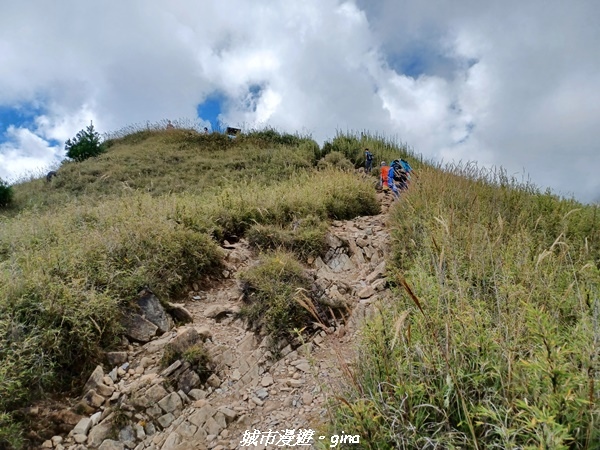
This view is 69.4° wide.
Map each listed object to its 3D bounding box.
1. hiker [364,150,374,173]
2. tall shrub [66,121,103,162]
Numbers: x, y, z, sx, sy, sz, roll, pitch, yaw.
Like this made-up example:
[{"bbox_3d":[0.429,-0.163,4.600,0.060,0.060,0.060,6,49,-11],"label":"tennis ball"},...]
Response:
[{"bbox_3d":[4.591,-4.190,28.500,0.550,1.680,0.480,5,-9,-36],"label":"hiker"},{"bbox_3d":[-12.653,-4.826,25.500,2.200,2.400,2.100,3,-8,-25],"label":"tall shrub"}]

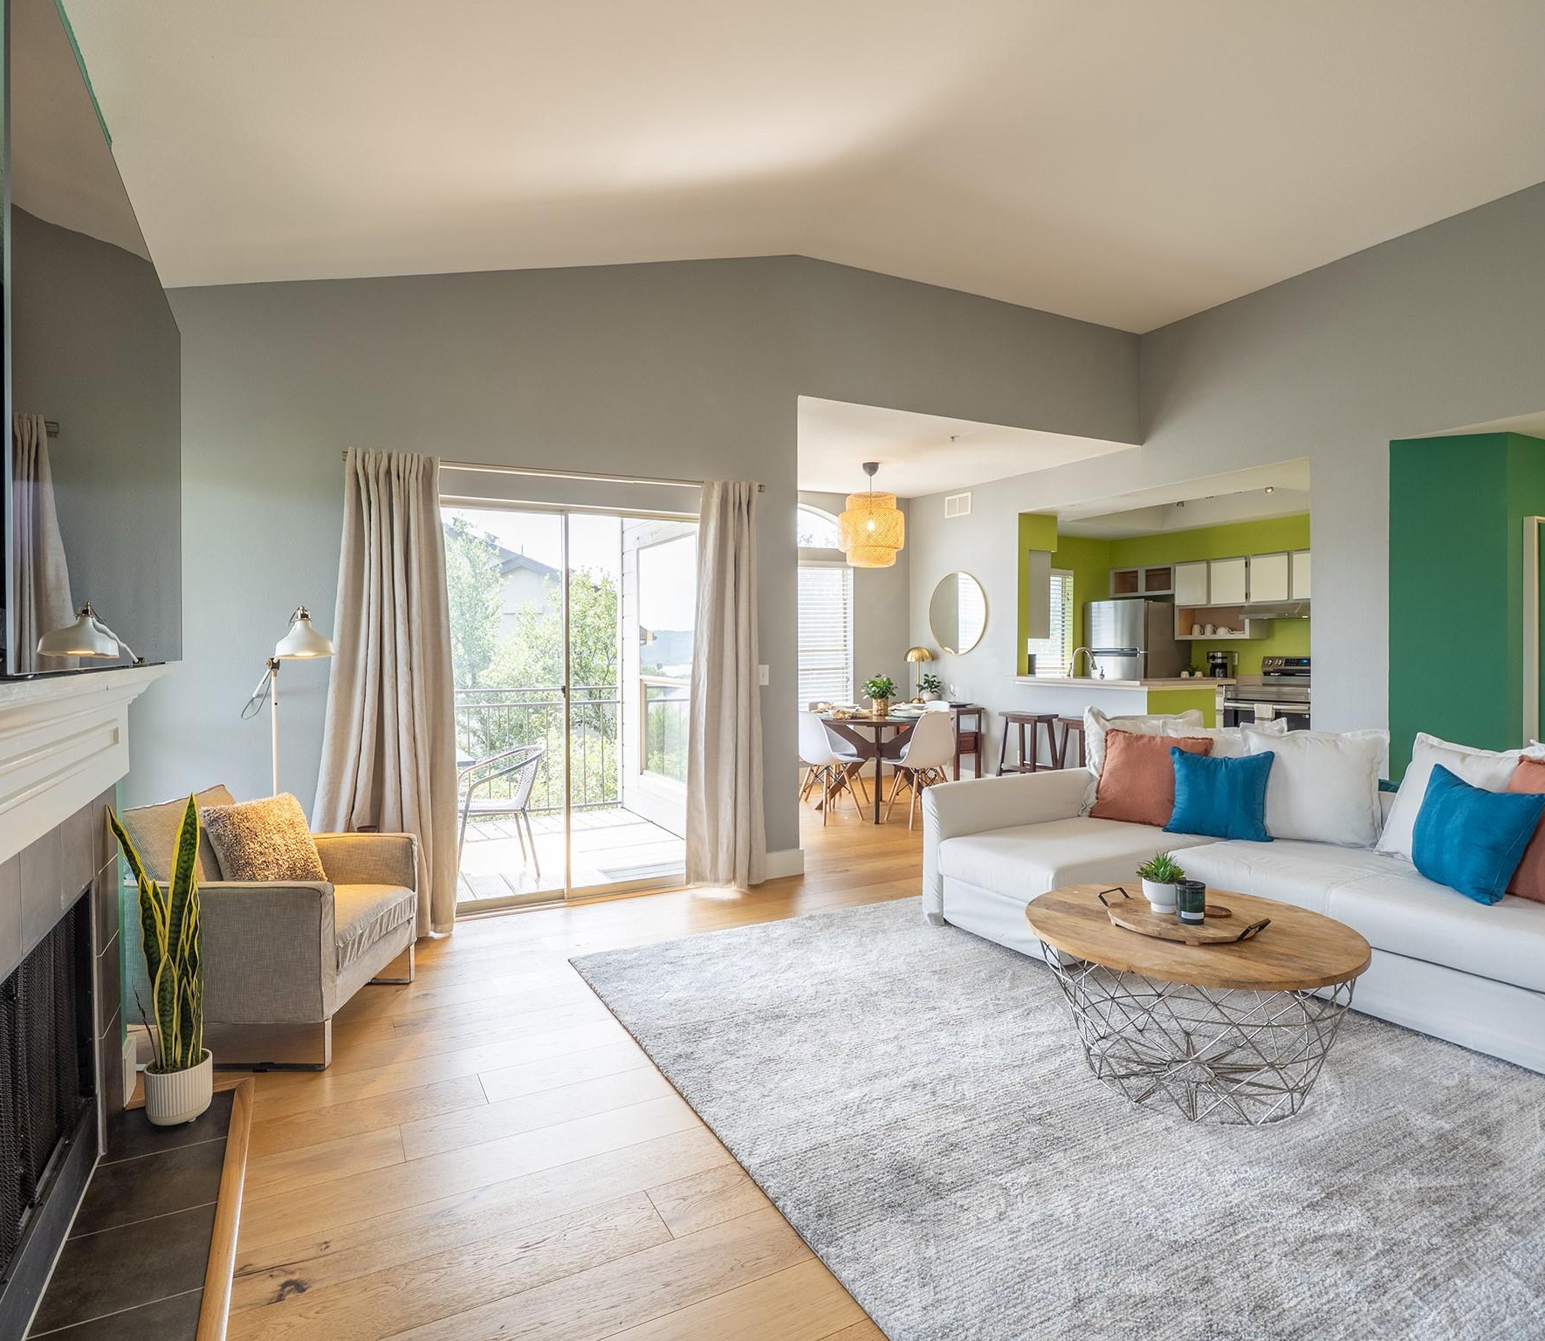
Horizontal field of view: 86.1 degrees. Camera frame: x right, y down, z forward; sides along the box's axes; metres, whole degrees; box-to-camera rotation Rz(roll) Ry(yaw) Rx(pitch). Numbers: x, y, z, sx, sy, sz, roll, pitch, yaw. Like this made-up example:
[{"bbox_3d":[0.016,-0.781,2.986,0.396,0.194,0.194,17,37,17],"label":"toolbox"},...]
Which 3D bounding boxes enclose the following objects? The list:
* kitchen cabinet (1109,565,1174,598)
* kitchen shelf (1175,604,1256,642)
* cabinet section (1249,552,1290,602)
[{"bbox_3d":[3.965,-0.930,8.635,0.320,0.322,0.748,-1,2,-29],"label":"kitchen cabinet"},{"bbox_3d":[4.340,-0.472,7.989,0.320,0.341,0.749,-1,2,-29],"label":"kitchen shelf"},{"bbox_3d":[4.686,-0.852,7.646,0.320,0.447,0.385,-1,2,-29],"label":"cabinet section"}]

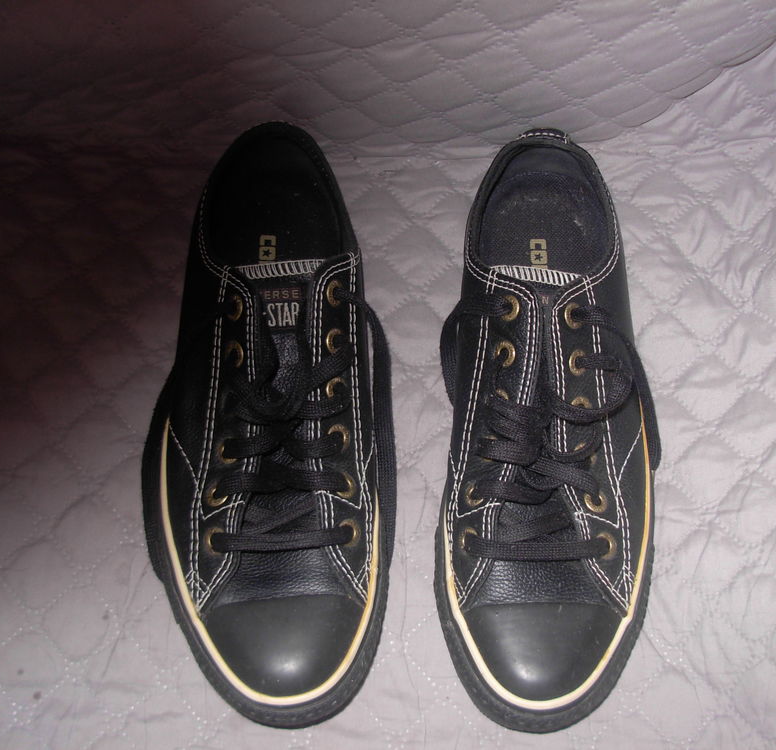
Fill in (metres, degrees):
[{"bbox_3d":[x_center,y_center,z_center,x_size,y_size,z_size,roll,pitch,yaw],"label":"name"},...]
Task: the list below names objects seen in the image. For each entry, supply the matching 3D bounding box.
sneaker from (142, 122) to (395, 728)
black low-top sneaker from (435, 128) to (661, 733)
[{"bbox_3d":[-0.053,0.006,0.526,0.103,0.095,0.287,-2,60,-1],"label":"sneaker"},{"bbox_3d":[0.076,0.006,0.526,0.103,0.095,0.287,2,60,1],"label":"black low-top sneaker"}]

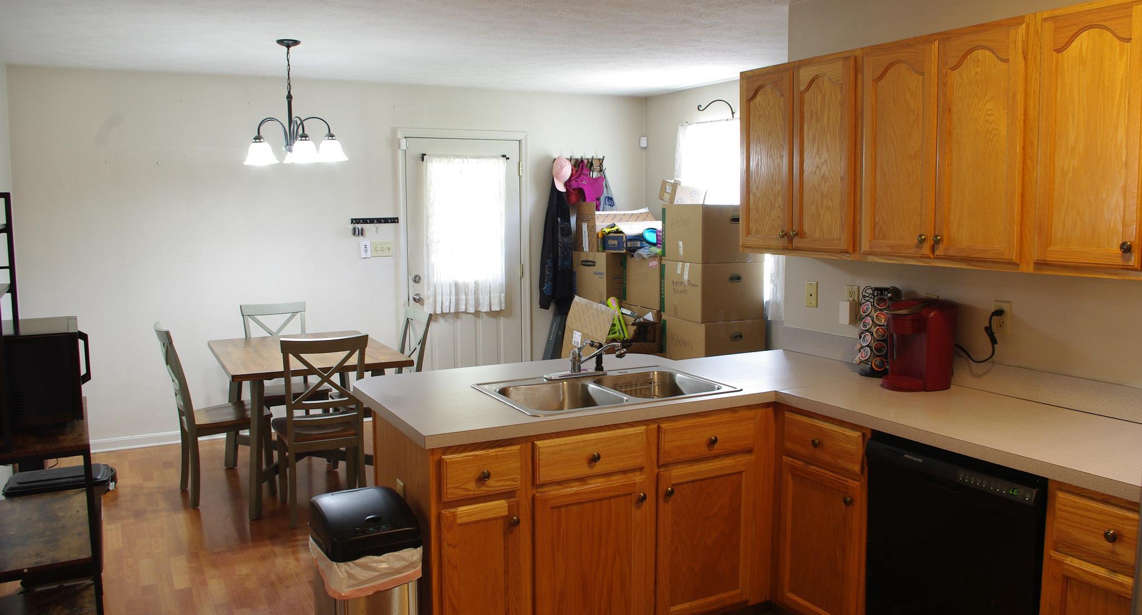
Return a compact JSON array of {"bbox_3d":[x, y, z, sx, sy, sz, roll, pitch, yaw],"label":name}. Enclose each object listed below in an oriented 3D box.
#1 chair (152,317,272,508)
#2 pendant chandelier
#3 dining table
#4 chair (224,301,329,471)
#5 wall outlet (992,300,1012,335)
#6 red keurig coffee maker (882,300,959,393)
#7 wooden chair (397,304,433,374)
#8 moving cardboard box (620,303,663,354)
[{"bbox_3d":[-1.974,0.571,4.769,0.540,0.960,0.430,-4,8,-27],"label":"chair"},{"bbox_3d":[-1.490,-1.099,4.612,0.575,0.635,0.575,0,7,2],"label":"pendant chandelier"},{"bbox_3d":[-1.516,0.628,4.931,0.915,0.777,1.225,-3,7,-26],"label":"dining table"},{"bbox_3d":[-1.831,0.476,5.475,0.450,0.955,0.560,-4,7,-27],"label":"chair"},{"bbox_3d":[1.498,0.036,2.983,0.012,0.117,0.073,-4,8,-27],"label":"wall outlet"},{"bbox_3d":[1.245,0.133,3.126,0.270,0.310,0.205,-4,8,-27],"label":"red keurig coffee maker"},{"bbox_3d":[-1.149,0.506,5.196,0.545,0.955,0.450,-4,8,-31],"label":"wooden chair"},{"bbox_3d":[0.681,0.191,6.522,0.460,0.410,0.500,-4,8,-27],"label":"moving cardboard box"}]

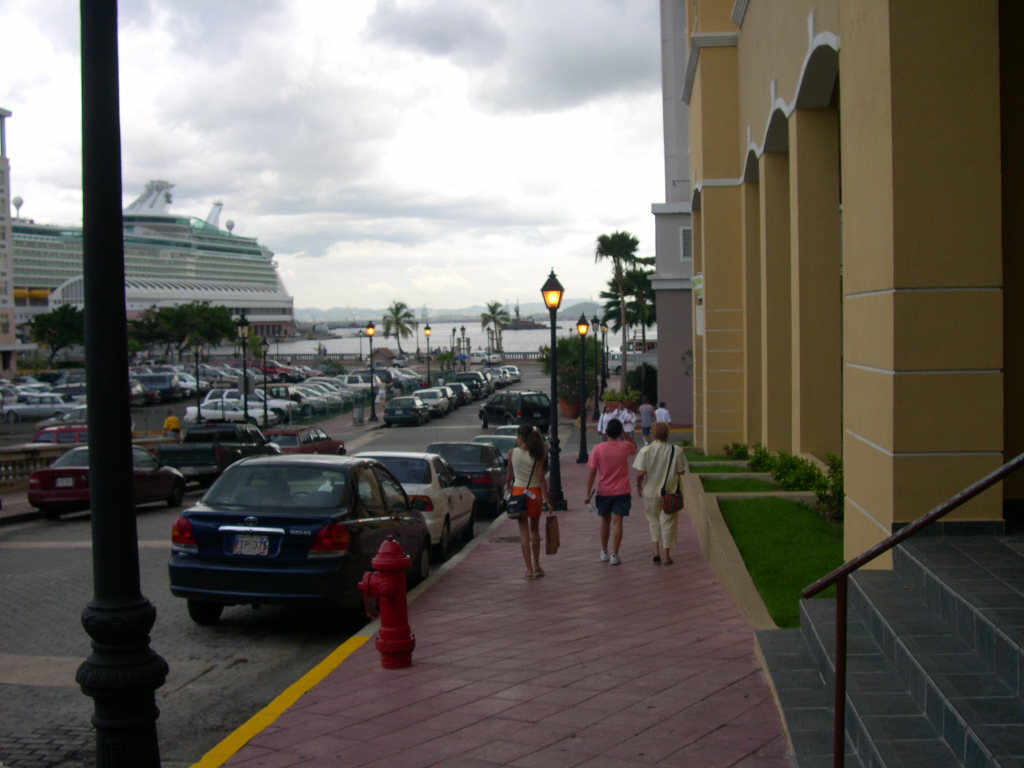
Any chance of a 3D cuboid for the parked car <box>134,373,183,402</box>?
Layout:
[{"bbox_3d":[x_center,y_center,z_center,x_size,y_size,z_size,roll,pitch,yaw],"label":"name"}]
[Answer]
[{"bbox_3d":[-25.037,0.172,77.000,4.600,1.850,1.850,-1,3,7],"label":"parked car"}]

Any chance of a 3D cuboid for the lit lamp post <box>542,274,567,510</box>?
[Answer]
[{"bbox_3d":[0.768,0.104,20.074,0.420,4.303,0.420,-1,3,6],"label":"lit lamp post"}]

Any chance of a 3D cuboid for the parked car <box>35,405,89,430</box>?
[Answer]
[{"bbox_3d":[-18.900,1.560,49.500,4.350,1.400,1.700,-1,3,7],"label":"parked car"}]

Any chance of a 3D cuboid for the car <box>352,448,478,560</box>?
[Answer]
[{"bbox_3d":[-1.520,1.655,16.350,1.700,1.390,4.400,1,-1,6],"label":"car"}]

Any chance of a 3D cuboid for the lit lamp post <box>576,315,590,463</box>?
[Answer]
[{"bbox_3d":[2.074,0.131,32.700,0.350,4.360,0.350,-1,3,6],"label":"lit lamp post"}]

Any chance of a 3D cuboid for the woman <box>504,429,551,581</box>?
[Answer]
[{"bbox_3d":[0.162,1.233,11.750,0.480,1.610,0.360,-1,3,4],"label":"woman"}]

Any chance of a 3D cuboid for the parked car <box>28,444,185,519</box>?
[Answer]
[{"bbox_3d":[-8.254,1.973,23.400,1.680,1.370,4.250,-1,0,5],"label":"parked car"}]

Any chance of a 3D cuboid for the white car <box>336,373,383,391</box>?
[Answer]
[{"bbox_3d":[-9.384,0.223,72.500,4.400,1.680,1.780,-1,3,8],"label":"white car"}]

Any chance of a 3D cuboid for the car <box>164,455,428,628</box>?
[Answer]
[{"bbox_3d":[-1.940,1.425,11.320,1.680,1.500,4.180,1,0,6],"label":"car"}]

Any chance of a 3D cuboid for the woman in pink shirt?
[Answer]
[{"bbox_3d":[1.098,1.176,12.357,0.570,1.610,0.360,-1,3,6],"label":"woman in pink shirt"}]

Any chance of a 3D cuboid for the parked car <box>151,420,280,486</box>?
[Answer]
[{"bbox_3d":[-7.626,1.874,29.676,1.740,1.630,4.850,-2,-1,6],"label":"parked car"}]

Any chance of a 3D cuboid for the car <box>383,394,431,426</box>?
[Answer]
[{"bbox_3d":[-5.131,1.378,56.654,1.670,1.380,4.200,-1,1,6],"label":"car"}]

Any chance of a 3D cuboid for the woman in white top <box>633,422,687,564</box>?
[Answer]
[{"bbox_3d":[1.680,1.241,12.800,0.580,1.611,0.400,-1,3,6],"label":"woman in white top"}]

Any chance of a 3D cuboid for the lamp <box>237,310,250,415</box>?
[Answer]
[{"bbox_3d":[-9.133,0.062,38.467,0.450,5.000,0.450,-1,3,6],"label":"lamp"}]

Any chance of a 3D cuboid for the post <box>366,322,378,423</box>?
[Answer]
[{"bbox_3d":[-6.937,-0.605,55.369,0.450,4.950,0.450,-1,3,6],"label":"post"}]

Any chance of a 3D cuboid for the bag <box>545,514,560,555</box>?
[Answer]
[{"bbox_3d":[0.434,1.613,12.050,0.140,0.420,0.280,-1,3,6],"label":"bag"}]

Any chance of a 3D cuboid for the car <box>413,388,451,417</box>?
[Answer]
[{"bbox_3d":[-4.397,1.140,63.501,1.690,1.400,4.300,-1,2,6],"label":"car"}]

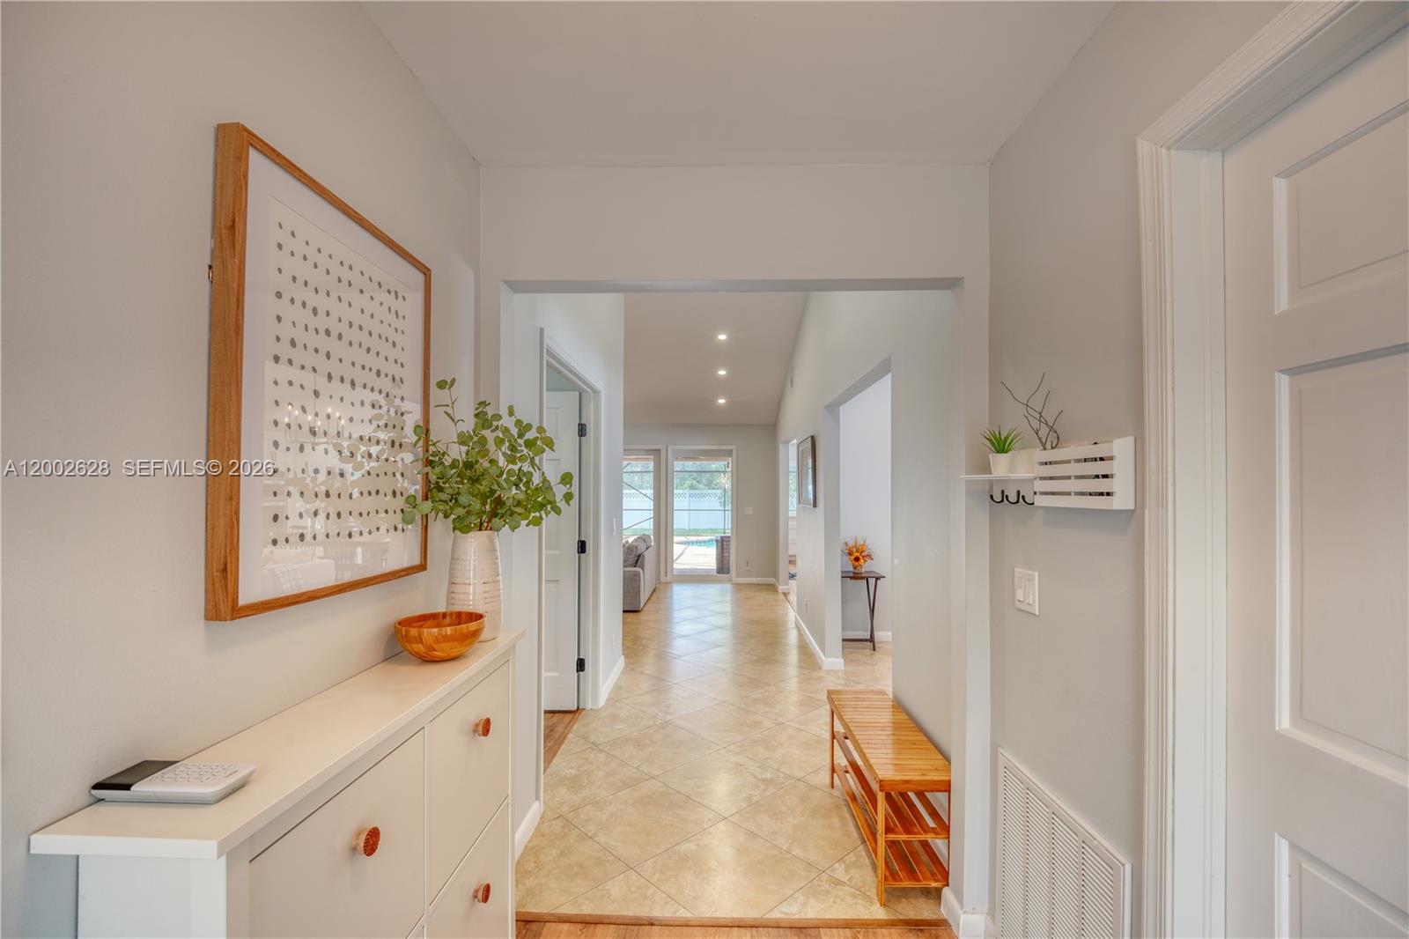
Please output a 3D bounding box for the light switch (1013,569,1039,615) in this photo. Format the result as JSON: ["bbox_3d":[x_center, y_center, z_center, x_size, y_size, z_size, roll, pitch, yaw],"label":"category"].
[{"bbox_3d":[0.889,0.339,1.515,0.014,0.115,0.117,0,-1,2],"label":"light switch"}]

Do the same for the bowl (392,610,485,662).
[{"bbox_3d":[-0.615,0.396,1.275,0.207,0.088,0.207,0,-1,0],"label":"bowl"}]

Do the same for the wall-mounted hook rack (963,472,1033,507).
[{"bbox_3d":[0.838,0.058,1.545,0.100,0.095,0.300,0,-1,2],"label":"wall-mounted hook rack"}]

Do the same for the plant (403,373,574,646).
[{"bbox_3d":[-0.565,0.100,1.440,0.420,0.670,0.370,0,-1,2],"label":"plant"}]

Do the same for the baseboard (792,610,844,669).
[{"bbox_3d":[1.030,1.560,5.100,0.170,0.090,1.580,0,-1,2],"label":"baseboard"}]

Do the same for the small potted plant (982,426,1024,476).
[{"bbox_3d":[0.840,-0.053,1.540,0.115,0.142,0.118,0,-1,2],"label":"small potted plant"}]

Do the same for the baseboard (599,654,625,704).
[{"bbox_3d":[-0.660,1.515,3.970,0.020,0.088,0.860,0,-1,2],"label":"baseboard"}]

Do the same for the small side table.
[{"bbox_3d":[1.355,1.275,4.930,0.460,0.655,0.370,0,-1,2],"label":"small side table"}]

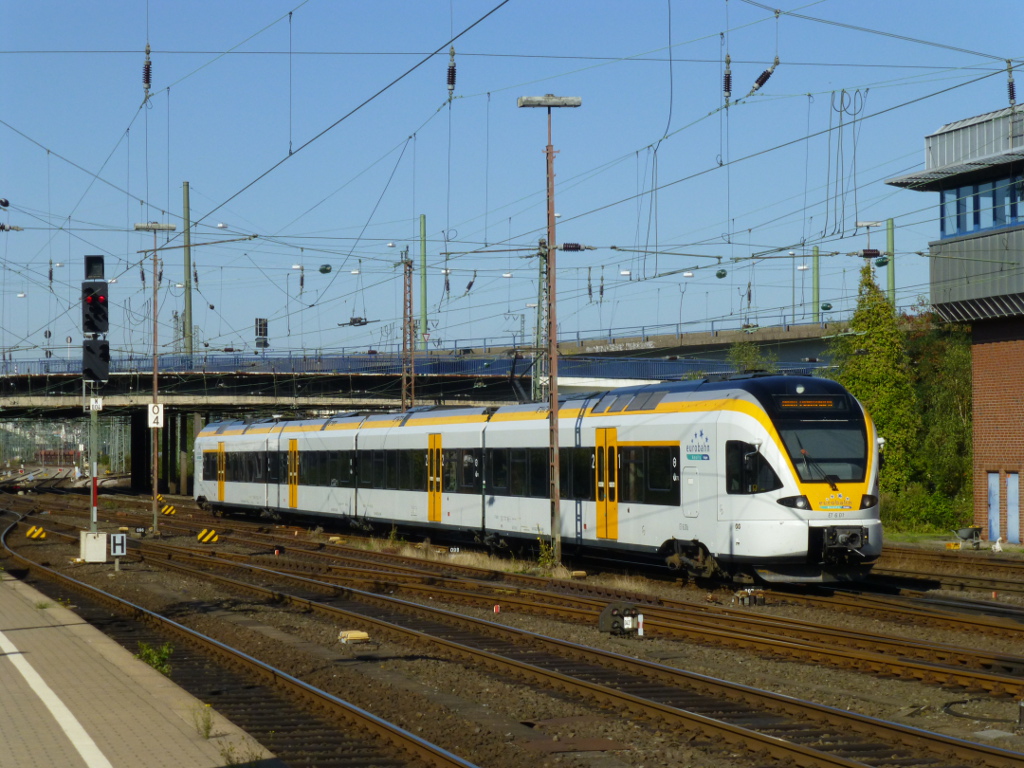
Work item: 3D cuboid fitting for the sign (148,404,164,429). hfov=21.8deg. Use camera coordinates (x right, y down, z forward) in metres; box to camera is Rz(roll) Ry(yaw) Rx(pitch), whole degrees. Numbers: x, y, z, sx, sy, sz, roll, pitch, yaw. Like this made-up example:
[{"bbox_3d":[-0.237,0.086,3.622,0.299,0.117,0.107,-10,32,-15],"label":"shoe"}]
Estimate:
[{"bbox_3d":[-11.767,1.048,88.000,0.490,0.780,0.050,0,-2,-10],"label":"sign"}]

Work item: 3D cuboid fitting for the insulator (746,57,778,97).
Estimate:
[{"bbox_3d":[3.792,-4.636,40.300,0.140,0.780,0.140,40,-11,-12],"label":"insulator"}]

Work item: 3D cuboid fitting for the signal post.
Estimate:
[{"bbox_3d":[-10.257,0.578,65.500,0.670,7.400,0.550,0,-2,-10],"label":"signal post"}]

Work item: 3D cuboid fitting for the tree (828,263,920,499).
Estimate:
[{"bbox_3d":[12.999,0.343,96.000,3.300,9.200,3.200,0,-2,0],"label":"tree"}]

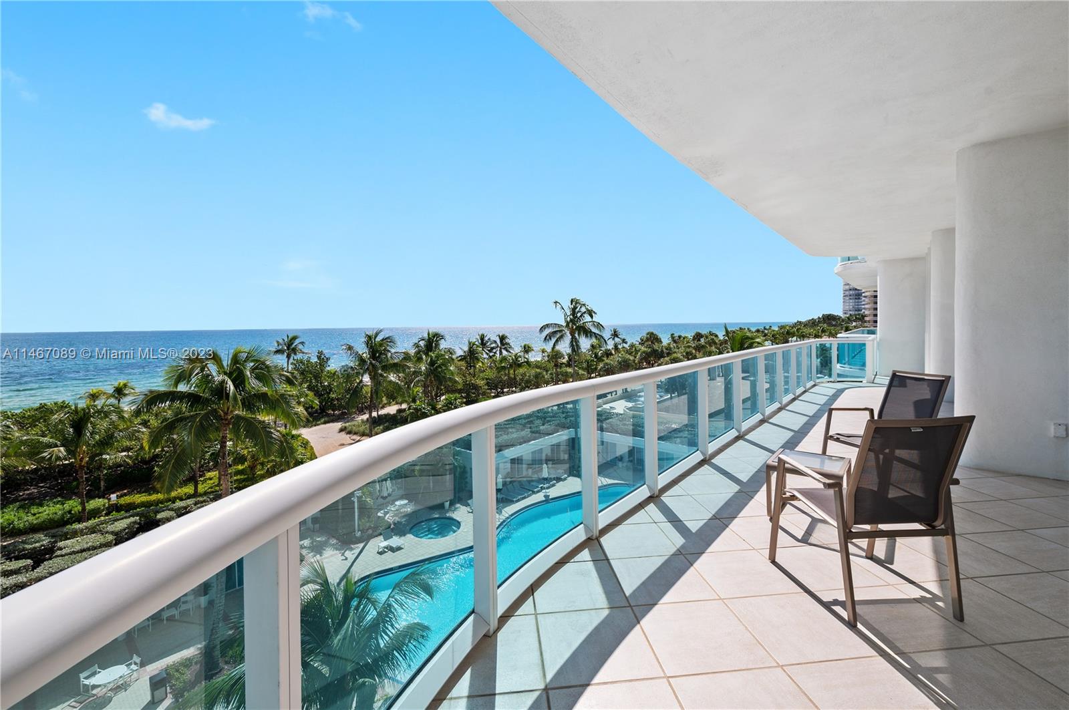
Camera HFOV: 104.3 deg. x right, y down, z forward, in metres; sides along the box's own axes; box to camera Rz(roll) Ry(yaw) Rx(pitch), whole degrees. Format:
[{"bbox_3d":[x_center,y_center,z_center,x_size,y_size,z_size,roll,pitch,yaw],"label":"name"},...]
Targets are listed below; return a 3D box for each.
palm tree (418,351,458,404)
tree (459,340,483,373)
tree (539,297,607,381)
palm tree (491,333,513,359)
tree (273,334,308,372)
[{"bbox_3d":[-10.752,2.796,46.274,4.600,6.438,4.600,-2,4,-13],"label":"palm tree"},{"bbox_3d":[-10.123,1.230,66.215,3.700,7.119,3.700,-1,4,-9],"label":"tree"},{"bbox_3d":[3.110,2.670,33.251,5.400,14.404,5.400,0,4,5],"label":"tree"},{"bbox_3d":[-8.139,-0.105,106.373,5.600,10.479,5.600,-1,4,0],"label":"palm tree"},{"bbox_3d":[-35.353,1.336,60.185,4.400,8.830,4.400,-3,4,-30],"label":"tree"}]

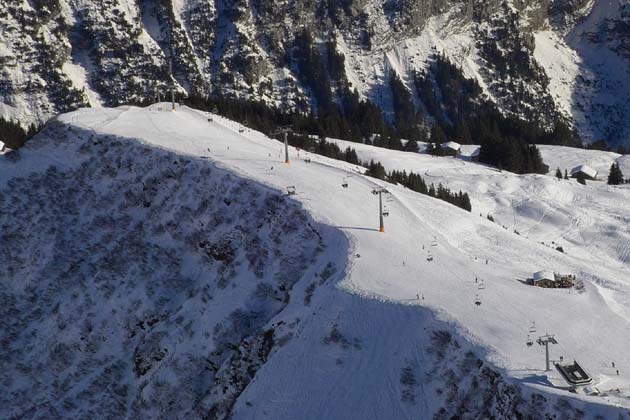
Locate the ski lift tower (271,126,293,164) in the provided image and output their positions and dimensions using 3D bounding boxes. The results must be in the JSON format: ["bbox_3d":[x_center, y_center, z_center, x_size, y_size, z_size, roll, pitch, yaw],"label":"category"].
[{"bbox_3d":[-12.786,-29.365,1817.202,6.800,18.110,5.200,-6,19,-14],"label":"ski lift tower"}]

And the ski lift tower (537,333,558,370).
[{"bbox_3d":[84.602,51.723,1447.852,6.800,13.900,5.000,-6,19,-14],"label":"ski lift tower"}]

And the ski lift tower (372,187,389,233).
[{"bbox_3d":[27.754,-0.129,1666.925,6.400,19.900,4.800,-6,19,-14],"label":"ski lift tower"}]

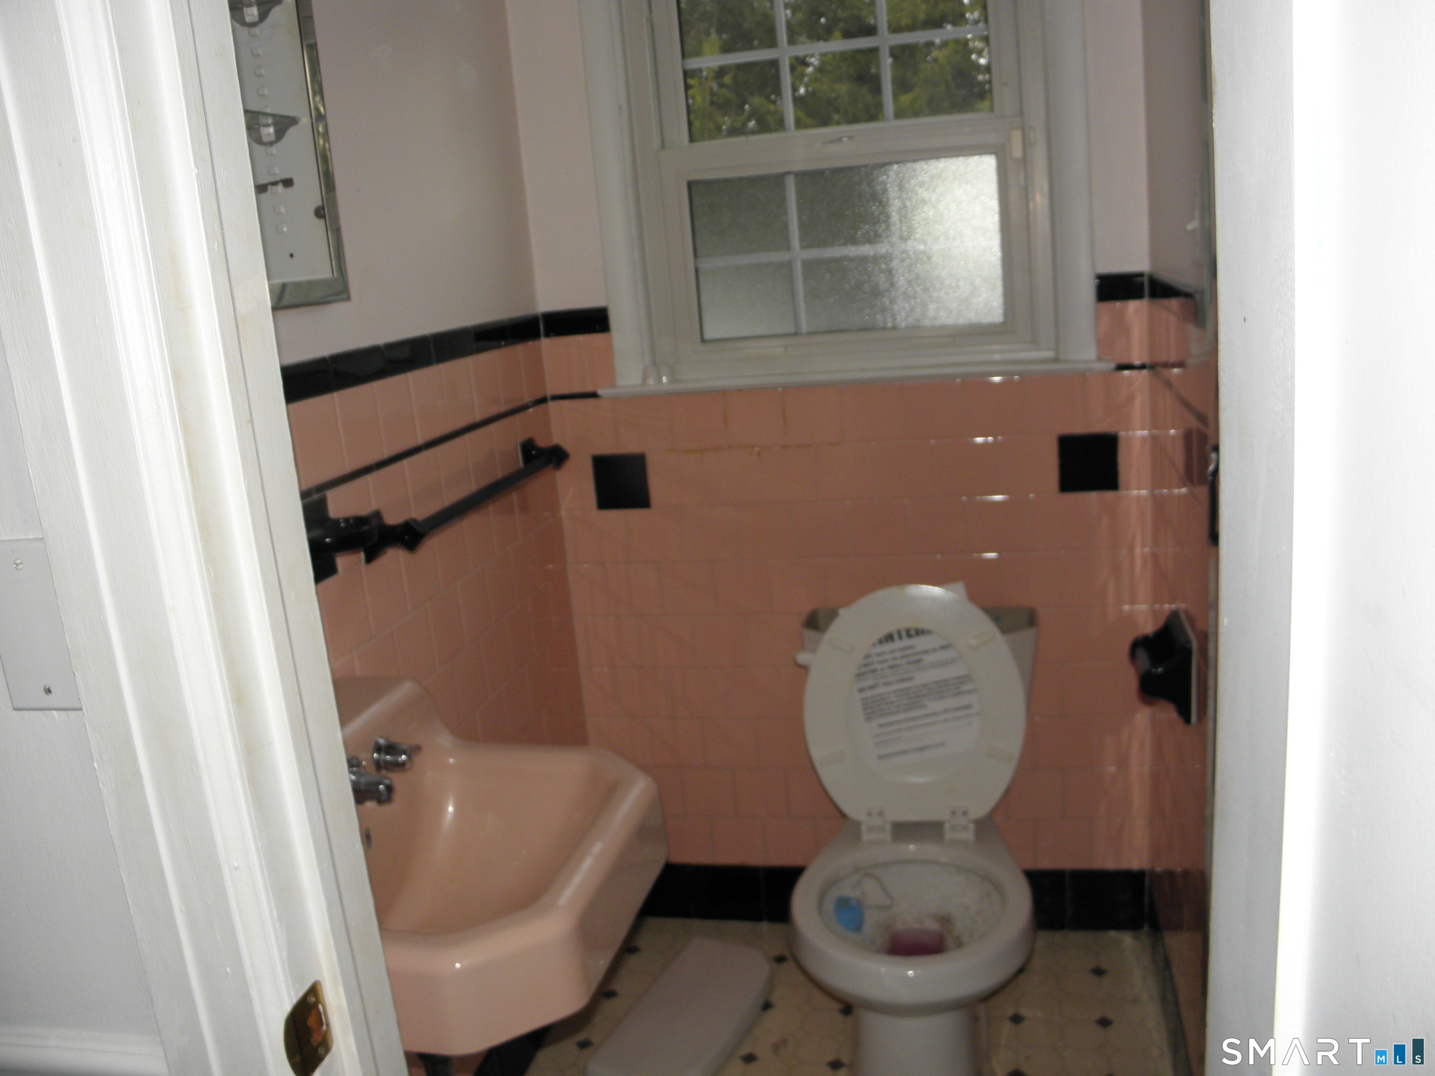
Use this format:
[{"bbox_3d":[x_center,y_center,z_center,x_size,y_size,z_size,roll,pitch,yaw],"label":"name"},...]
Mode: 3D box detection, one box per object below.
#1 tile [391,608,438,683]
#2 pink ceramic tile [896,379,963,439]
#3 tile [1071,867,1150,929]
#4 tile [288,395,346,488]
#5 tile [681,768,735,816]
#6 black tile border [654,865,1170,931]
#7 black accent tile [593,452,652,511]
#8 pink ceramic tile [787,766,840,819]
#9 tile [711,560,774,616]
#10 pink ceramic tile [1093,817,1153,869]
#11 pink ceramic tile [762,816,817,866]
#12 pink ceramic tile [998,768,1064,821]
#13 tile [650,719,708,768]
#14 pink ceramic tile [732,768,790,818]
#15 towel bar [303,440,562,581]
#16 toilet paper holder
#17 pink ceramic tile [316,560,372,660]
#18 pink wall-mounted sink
[{"bbox_3d":[-0.443,0.165,1.693,0.010,0.107,0.107,-2,14,13],"label":"tile"},{"bbox_3d":[0.394,-0.235,2.121,0.108,0.108,0.009,-2,14,13],"label":"pink ceramic tile"},{"bbox_3d":[0.765,0.709,2.282,0.146,0.132,0.011,-2,14,12],"label":"tile"},{"bbox_3d":[-0.505,-0.122,1.462,0.010,0.105,0.107,-2,14,13],"label":"tile"},{"bbox_3d":[-0.019,0.520,2.394,0.107,0.107,0.010,-2,14,13],"label":"tile"},{"bbox_3d":[0.303,0.730,2.386,1.085,0.131,0.012,-2,14,12],"label":"black tile border"},{"bbox_3d":[-0.186,-0.111,2.268,0.108,0.108,0.010,-2,14,11],"label":"black accent tile"},{"bbox_3d":[0.194,0.515,2.360,0.108,0.108,0.012,-2,14,13],"label":"pink ceramic tile"},{"bbox_3d":[0.049,0.096,2.281,0.108,0.108,0.009,-2,14,13],"label":"tile"},{"bbox_3d":[0.791,0.595,2.275,0.108,0.108,0.010,-2,14,11],"label":"pink ceramic tile"},{"bbox_3d":[0.151,0.623,2.398,0.108,0.108,0.012,-2,14,13],"label":"pink ceramic tile"},{"bbox_3d":[0.625,0.502,2.281,0.108,0.108,0.010,-2,14,11],"label":"pink ceramic tile"},{"bbox_3d":[-0.081,0.420,2.388,0.108,0.108,0.010,-2,14,11],"label":"tile"},{"bbox_3d":[0.087,0.519,2.382,0.108,0.108,0.009,-2,14,13],"label":"pink ceramic tile"},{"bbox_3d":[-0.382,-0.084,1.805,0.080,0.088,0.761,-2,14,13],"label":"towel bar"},{"bbox_3d":[0.660,0.189,1.734,0.078,0.129,0.159,-2,14,13],"label":"toilet paper holder"},{"bbox_3d":[-0.491,0.100,1.527,0.009,0.108,0.108,-2,14,13],"label":"pink ceramic tile"},{"bbox_3d":[-0.306,0.335,1.251,0.455,0.225,0.455,-2,14,13],"label":"pink wall-mounted sink"}]

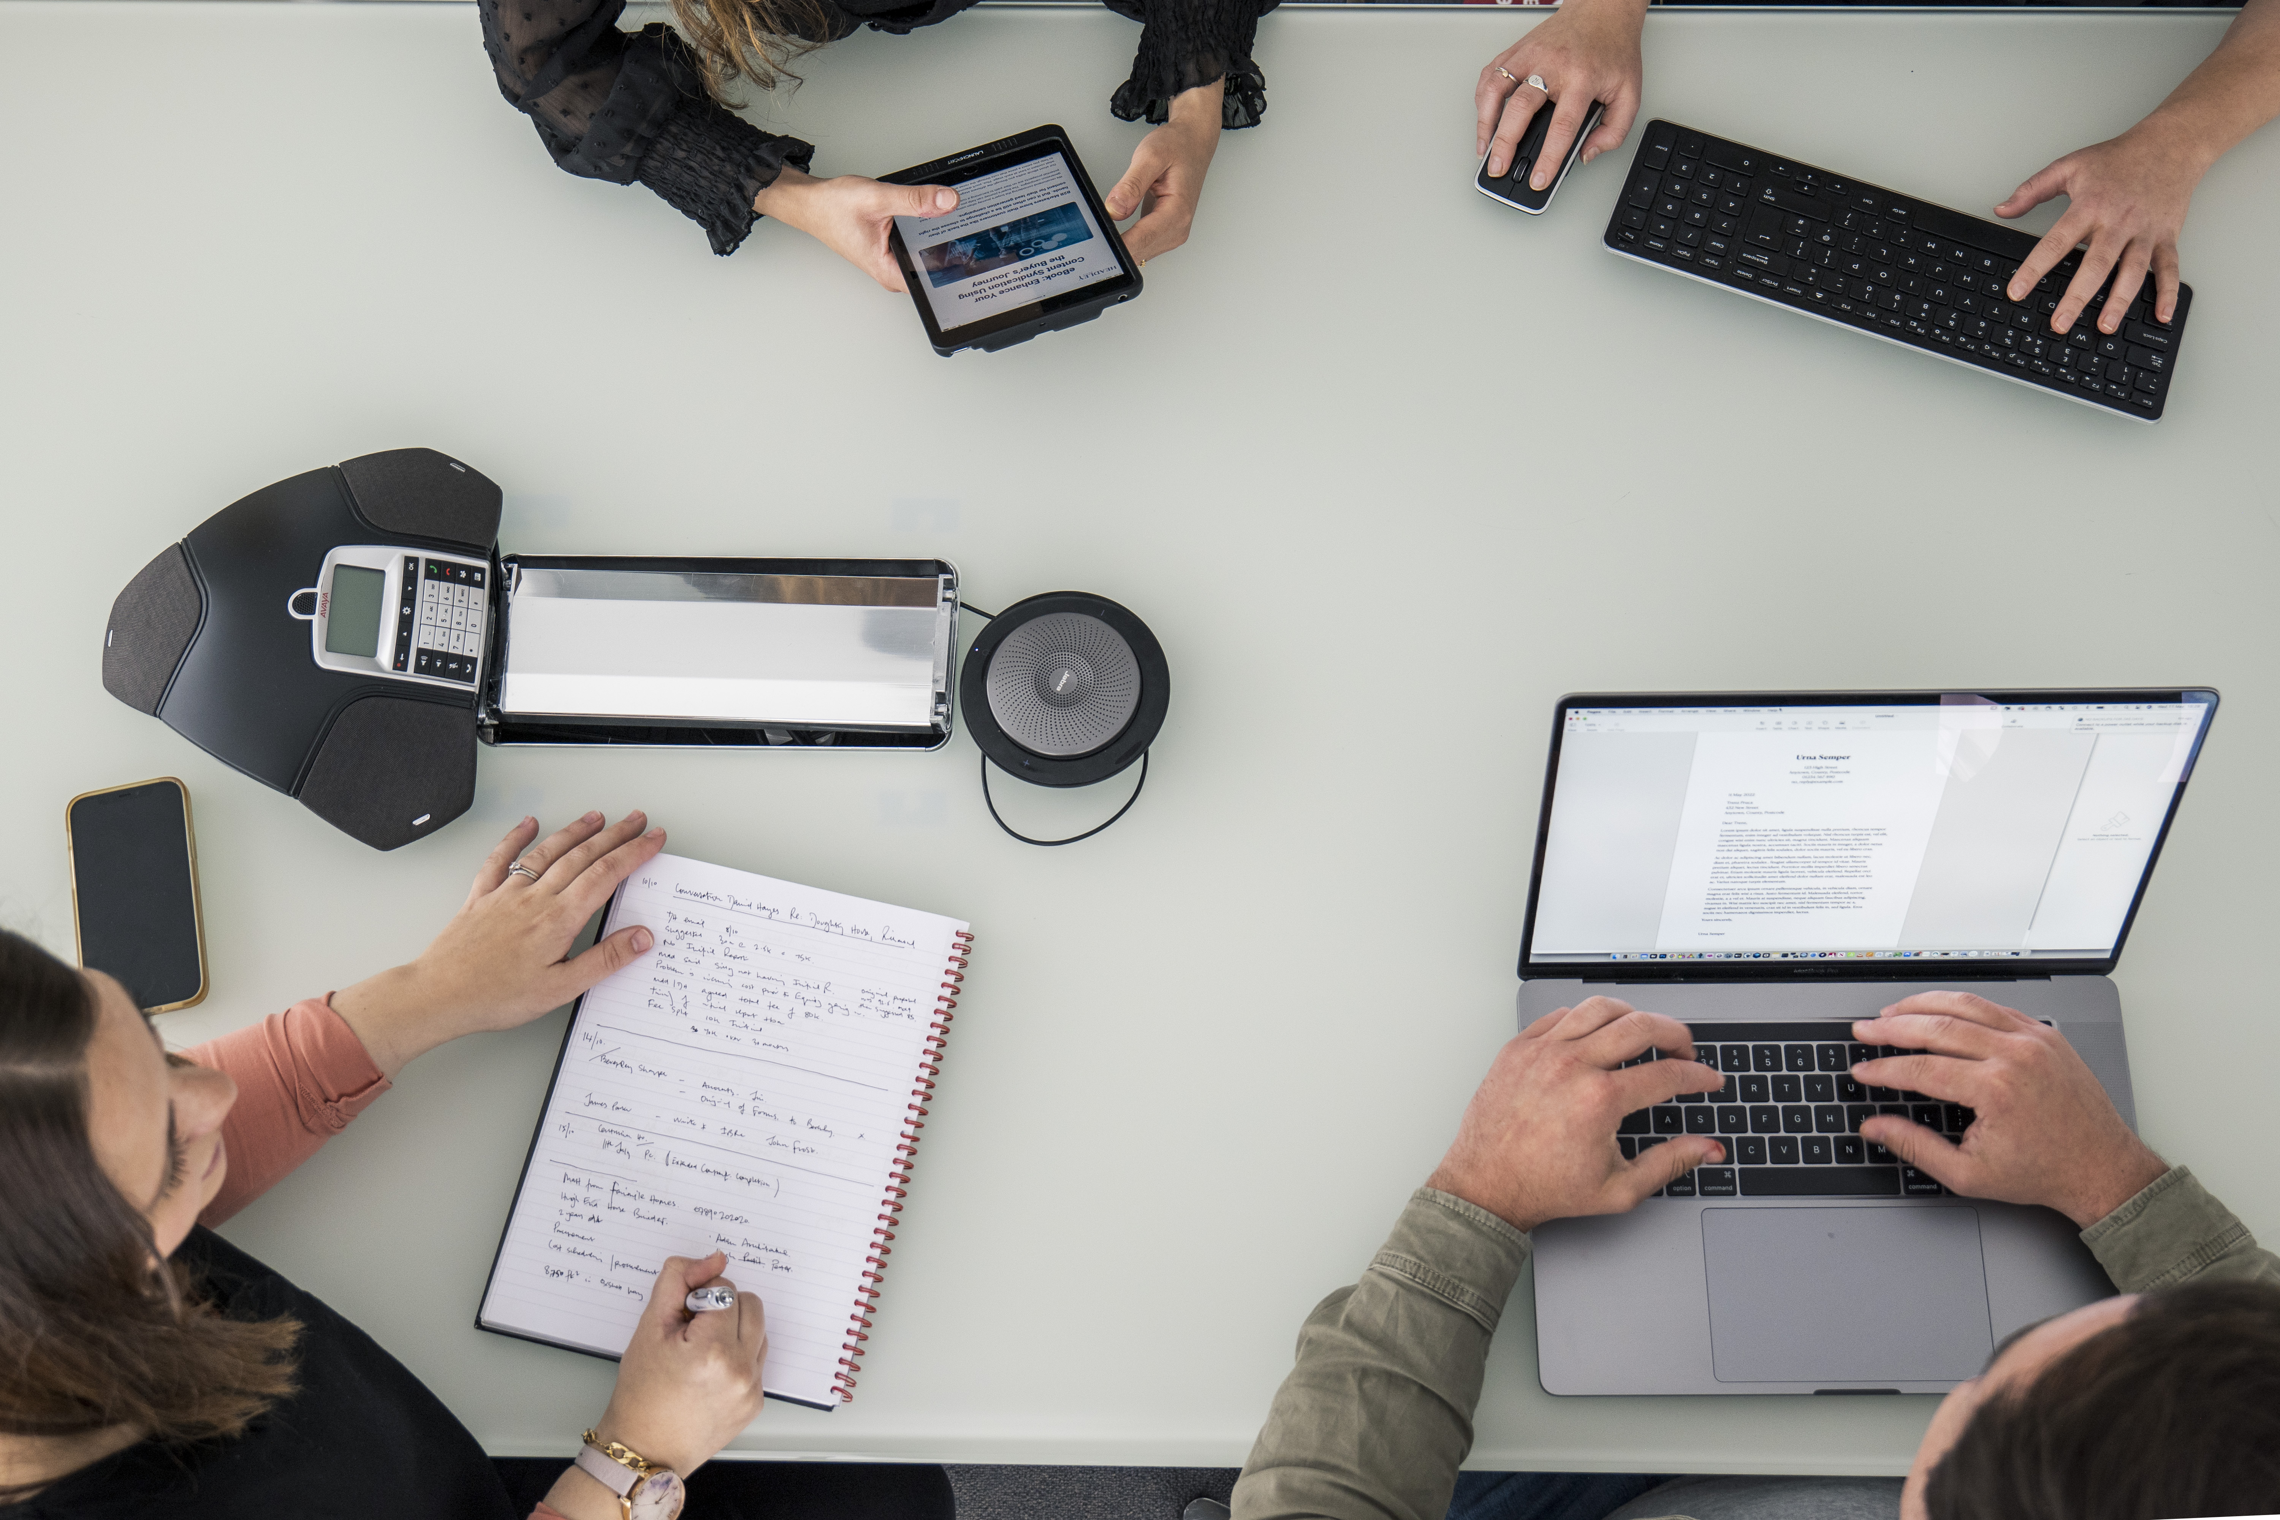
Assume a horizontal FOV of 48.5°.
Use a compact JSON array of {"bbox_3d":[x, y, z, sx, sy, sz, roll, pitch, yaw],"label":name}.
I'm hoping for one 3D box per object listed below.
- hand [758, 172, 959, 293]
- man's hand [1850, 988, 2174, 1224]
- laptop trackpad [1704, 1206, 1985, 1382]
[{"bbox_3d":[-0.175,-0.341,1.640,0.160,0.080,0.080,18,71,6],"label":"hand"},{"bbox_3d":[0.494,0.202,1.448,0.185,0.067,0.109,36,74,12],"label":"man's hand"},{"bbox_3d":[0.405,0.305,1.448,0.160,0.005,0.099,0,70,0],"label":"laptop trackpad"}]

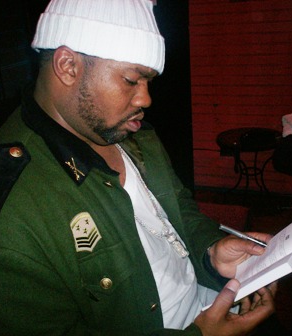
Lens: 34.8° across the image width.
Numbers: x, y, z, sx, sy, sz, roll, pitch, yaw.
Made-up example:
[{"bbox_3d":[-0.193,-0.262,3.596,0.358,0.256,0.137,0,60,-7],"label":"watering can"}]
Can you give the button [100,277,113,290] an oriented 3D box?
[{"bbox_3d":[-0.061,0.180,0.725,0.020,0.020,0.008,-25,5,-29],"label":"button"}]

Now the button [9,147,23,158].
[{"bbox_3d":[-0.198,-0.024,0.710,0.020,0.008,0.020,19,34,-12],"label":"button"}]

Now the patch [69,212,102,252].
[{"bbox_3d":[-0.091,0.098,0.710,0.050,0.064,0.005,-27,12,-40],"label":"patch"}]

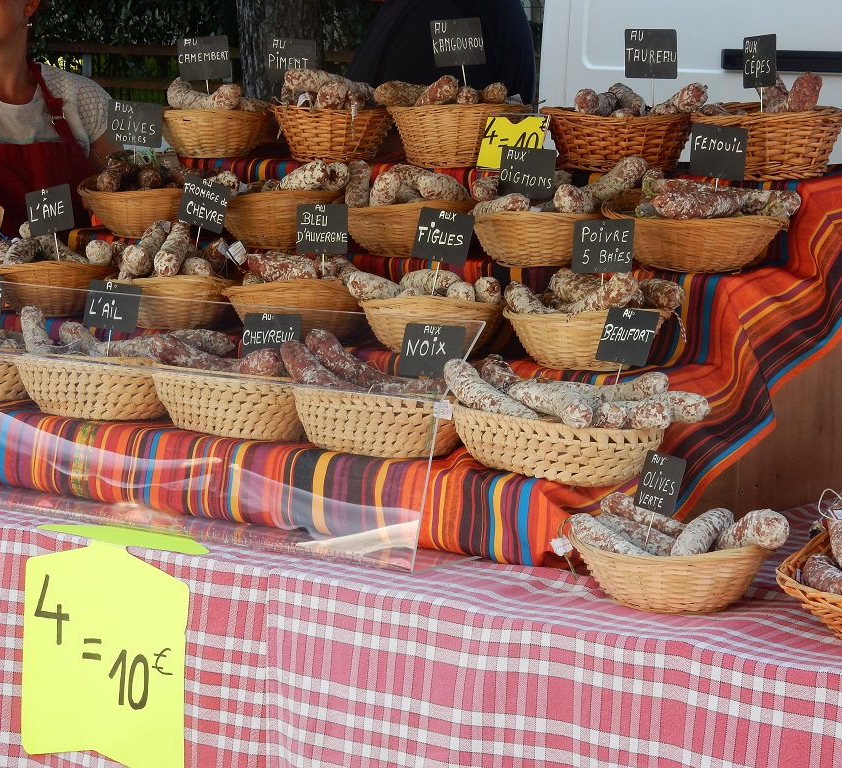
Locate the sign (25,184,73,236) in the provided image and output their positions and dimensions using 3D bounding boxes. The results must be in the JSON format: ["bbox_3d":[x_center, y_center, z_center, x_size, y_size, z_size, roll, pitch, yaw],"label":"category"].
[{"bbox_3d":[-0.587,-0.275,4.636,0.084,0.070,0.004,-5,5,28],"label":"sign"}]

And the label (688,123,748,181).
[{"bbox_3d":[0.399,-0.312,3.926,0.084,0.070,0.004,6,6,24],"label":"label"}]

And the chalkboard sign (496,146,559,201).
[{"bbox_3d":[0.148,-0.295,4.099,0.084,0.070,0.004,9,5,17],"label":"chalkboard sign"}]

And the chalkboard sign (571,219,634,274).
[{"bbox_3d":[0.236,-0.179,3.794,0.084,0.070,0.004,5,5,14],"label":"chalkboard sign"}]

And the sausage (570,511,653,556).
[{"bbox_3d":[0.254,0.208,3.772,0.160,0.034,0.034,27,22,35],"label":"sausage"}]

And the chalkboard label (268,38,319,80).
[{"bbox_3d":[-0.206,-0.525,4.737,0.081,0.070,0.003,1,7,12],"label":"chalkboard label"}]

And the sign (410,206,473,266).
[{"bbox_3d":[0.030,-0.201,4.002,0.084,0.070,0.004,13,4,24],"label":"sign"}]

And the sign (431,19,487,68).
[{"bbox_3d":[0.056,-0.513,4.393,0.084,0.070,0.004,-4,8,25],"label":"sign"}]

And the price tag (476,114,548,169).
[{"bbox_3d":[0.136,-0.355,4.292,0.112,0.083,0.005,6,-10,40],"label":"price tag"}]

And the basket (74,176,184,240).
[{"bbox_3d":[-0.457,-0.281,4.790,0.250,0.082,0.170,6,10,42],"label":"basket"}]

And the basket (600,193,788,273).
[{"bbox_3d":[0.398,-0.220,4.269,0.292,0.102,0.210,4,8,35],"label":"basket"}]

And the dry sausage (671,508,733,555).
[{"bbox_3d":[0.337,0.180,3.530,0.040,0.040,0.145,4,24,30],"label":"dry sausage"}]

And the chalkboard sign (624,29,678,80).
[{"bbox_3d":[0.328,-0.470,4.170,0.084,0.070,0.004,3,7,27],"label":"chalkboard sign"}]

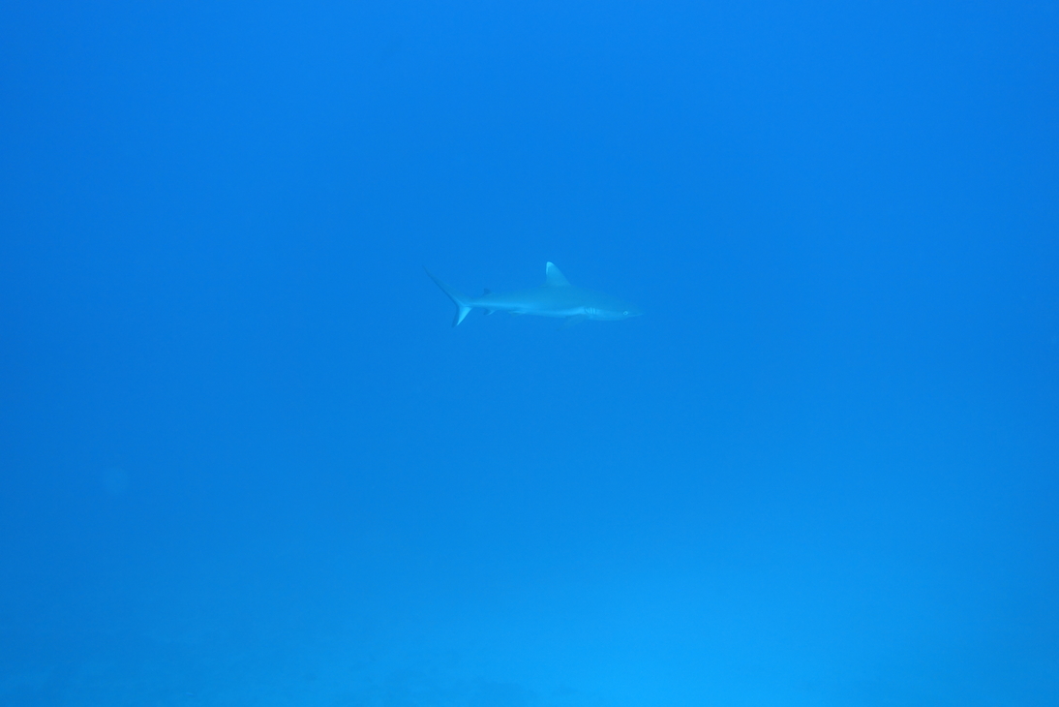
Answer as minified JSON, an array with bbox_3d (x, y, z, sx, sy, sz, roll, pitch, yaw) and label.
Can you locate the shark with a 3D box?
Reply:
[{"bbox_3d":[0.036,-0.394,9.900,1.460,0.430,0.520,2,5,4],"label":"shark"}]

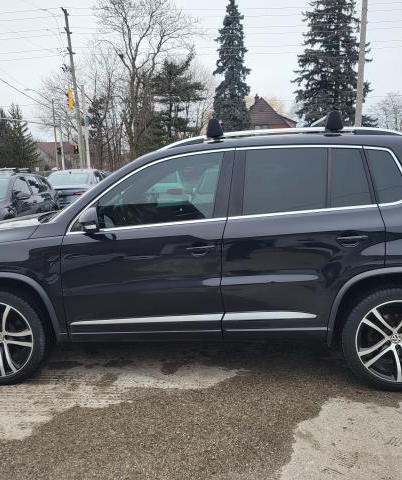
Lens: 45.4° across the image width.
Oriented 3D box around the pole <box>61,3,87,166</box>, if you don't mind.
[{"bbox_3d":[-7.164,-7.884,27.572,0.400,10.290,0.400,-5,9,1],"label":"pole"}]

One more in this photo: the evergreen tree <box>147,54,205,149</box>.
[{"bbox_3d":[-1.632,-9.227,37.004,4.500,9.640,4.500,-2,9,0],"label":"evergreen tree"}]

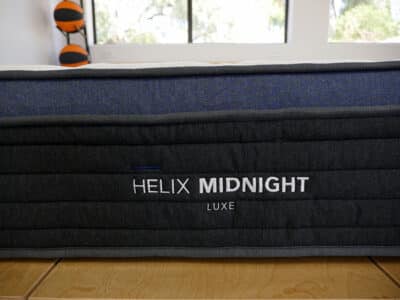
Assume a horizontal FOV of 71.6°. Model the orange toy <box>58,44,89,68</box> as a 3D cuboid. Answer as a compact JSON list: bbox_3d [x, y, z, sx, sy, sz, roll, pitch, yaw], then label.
[{"bbox_3d":[-1.080,-0.781,2.380,0.232,0.232,0.232,-4,10,-23],"label":"orange toy"}]

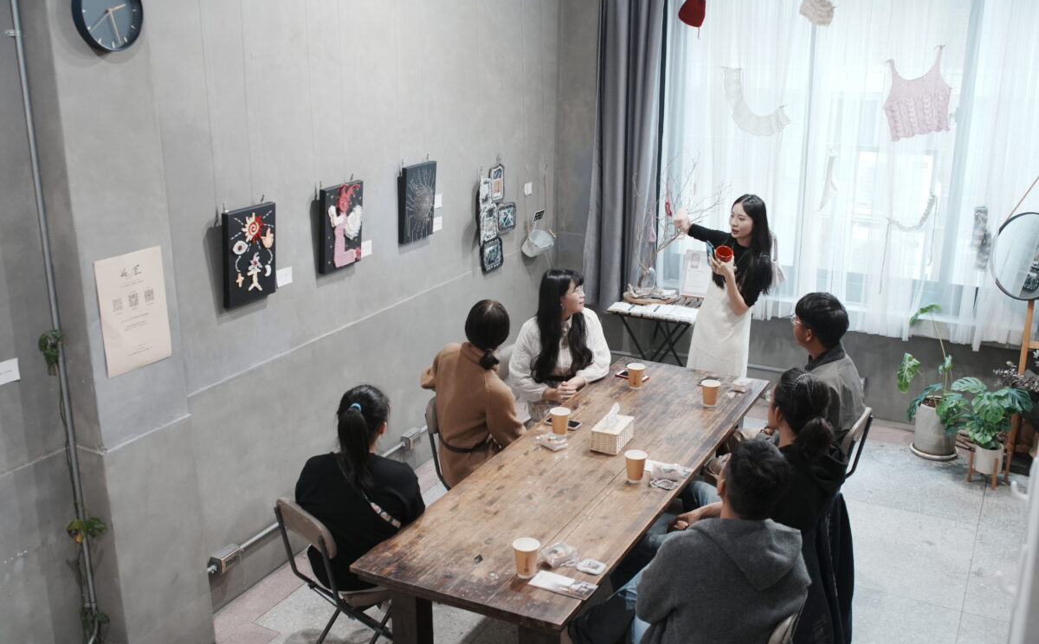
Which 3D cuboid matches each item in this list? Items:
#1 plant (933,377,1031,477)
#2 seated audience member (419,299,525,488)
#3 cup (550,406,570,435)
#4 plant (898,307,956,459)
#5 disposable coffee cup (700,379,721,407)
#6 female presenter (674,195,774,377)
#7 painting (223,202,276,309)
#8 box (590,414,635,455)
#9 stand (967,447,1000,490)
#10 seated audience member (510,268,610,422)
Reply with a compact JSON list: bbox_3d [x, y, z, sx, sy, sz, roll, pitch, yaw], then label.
[{"bbox_3d":[2.556,0.575,5.581,0.470,0.540,0.420,8,18,26],"label":"plant"},{"bbox_3d":[-0.061,0.508,4.784,0.550,1.270,0.680,15,23,42],"label":"seated audience member"},{"bbox_3d":[0.177,0.436,4.401,0.088,0.104,0.088,0,16,0],"label":"cup"},{"bbox_3d":[2.465,0.332,6.016,0.380,0.900,0.370,8,18,26],"label":"plant"},{"bbox_3d":[0.893,0.338,4.728,0.088,0.104,0.088,0,16,0],"label":"disposable coffee cup"},{"bbox_3d":[1.055,0.145,5.351,0.520,1.640,0.430,14,21,39],"label":"female presenter"},{"bbox_3d":[-1.143,-0.287,4.291,0.035,0.390,0.290,14,21,24],"label":"painting"},{"bbox_3d":[0.403,0.475,4.293,0.122,0.090,0.215,8,18,26],"label":"box"},{"bbox_3d":[2.642,0.811,5.675,0.170,0.172,0.170,-15,22,-41],"label":"stand"},{"bbox_3d":[0.274,0.368,5.254,0.600,1.270,0.680,-10,19,-29],"label":"seated audience member"}]

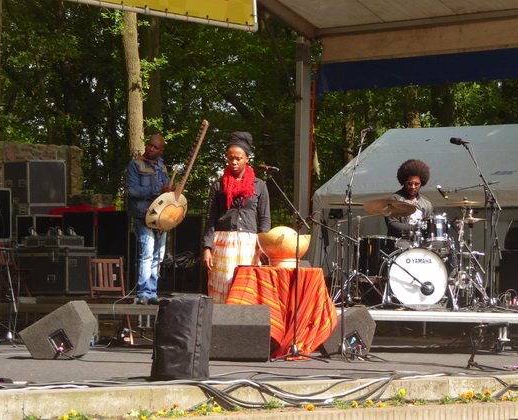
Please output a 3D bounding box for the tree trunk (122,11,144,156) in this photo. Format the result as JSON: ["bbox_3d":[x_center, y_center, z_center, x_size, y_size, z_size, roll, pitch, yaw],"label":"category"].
[{"bbox_3d":[-1.682,-0.898,29.500,0.240,3.800,0.240,-2,0,0],"label":"tree trunk"}]

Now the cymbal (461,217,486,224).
[{"bbox_3d":[1.975,0.093,20.300,0.340,0.050,0.340,0,0,0],"label":"cymbal"}]

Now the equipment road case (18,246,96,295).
[{"bbox_3d":[-2.281,0.681,24.600,0.660,0.540,0.600,0,0,33],"label":"equipment road case"}]

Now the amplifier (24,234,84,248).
[{"bbox_3d":[-2.315,0.355,24.600,0.500,0.150,0.460,0,0,30],"label":"amplifier"}]

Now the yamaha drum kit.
[{"bbox_3d":[1.519,0.426,21.900,1.550,1.100,1.400,1,0,-7],"label":"yamaha drum kit"}]

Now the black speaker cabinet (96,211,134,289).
[{"bbox_3d":[-1.654,0.469,25.000,0.410,0.900,0.500,1,0,-2],"label":"black speaker cabinet"}]

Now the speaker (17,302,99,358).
[{"bbox_3d":[-1.610,0.950,17.450,0.510,0.450,0.600,0,0,5],"label":"speaker"}]

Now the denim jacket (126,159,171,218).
[{"bbox_3d":[-1.103,-0.221,21.500,0.430,0.620,0.330,1,0,-30],"label":"denim jacket"}]

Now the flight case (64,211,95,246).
[{"bbox_3d":[-2.063,0.471,25.100,0.400,0.880,0.480,1,0,-2],"label":"flight case"}]

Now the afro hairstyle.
[{"bbox_3d":[1.560,-0.381,22.200,0.335,0.290,0.320,1,0,-6],"label":"afro hairstyle"}]

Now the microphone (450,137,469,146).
[{"bbox_3d":[1.836,-0.627,20.000,0.170,0.050,0.050,9,-1,-6],"label":"microphone"}]

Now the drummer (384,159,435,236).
[{"bbox_3d":[1.523,0.213,22.100,0.560,1.440,0.700,1,0,-6],"label":"drummer"}]

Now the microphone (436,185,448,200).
[{"bbox_3d":[1.822,-0.175,21.800,0.055,0.168,0.055,-38,-18,0],"label":"microphone"}]

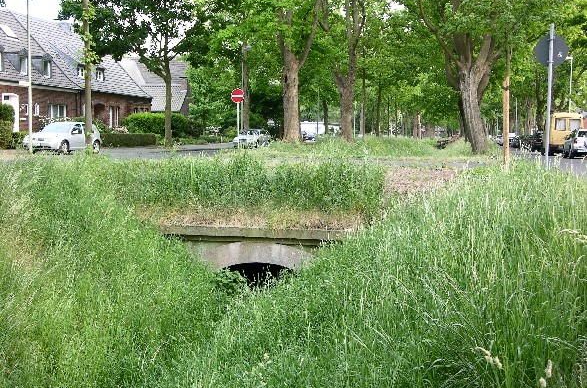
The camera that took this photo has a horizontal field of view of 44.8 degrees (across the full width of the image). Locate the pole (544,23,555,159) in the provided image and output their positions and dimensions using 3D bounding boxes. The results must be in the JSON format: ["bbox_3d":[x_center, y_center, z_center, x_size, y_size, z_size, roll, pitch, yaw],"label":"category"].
[{"bbox_3d":[4.569,-1.641,12.700,0.070,2.750,0.070,1,5,13],"label":"pole"}]

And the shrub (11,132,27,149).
[{"bbox_3d":[-13.569,-2.654,35.200,0.950,0.820,0.850,1,5,13],"label":"shrub"}]

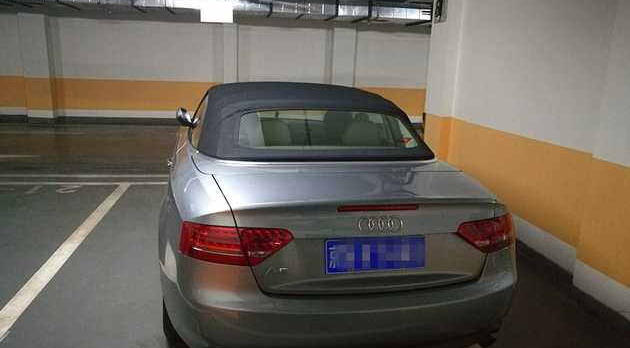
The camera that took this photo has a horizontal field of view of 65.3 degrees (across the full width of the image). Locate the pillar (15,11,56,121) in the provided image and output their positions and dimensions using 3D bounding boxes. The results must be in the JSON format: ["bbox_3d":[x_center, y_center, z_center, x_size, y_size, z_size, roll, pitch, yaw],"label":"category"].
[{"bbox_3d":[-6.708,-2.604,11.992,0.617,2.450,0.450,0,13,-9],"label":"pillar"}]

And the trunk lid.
[{"bbox_3d":[0.155,0.190,2.529,1.421,0.400,1.076,-1,13,-12],"label":"trunk lid"}]

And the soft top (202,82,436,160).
[{"bbox_3d":[-0.072,-0.411,3.563,1.461,0.444,1.629,-1,13,-12],"label":"soft top"}]

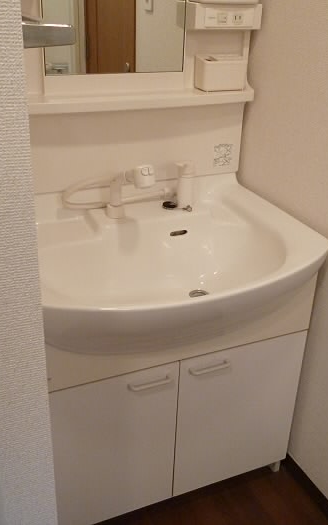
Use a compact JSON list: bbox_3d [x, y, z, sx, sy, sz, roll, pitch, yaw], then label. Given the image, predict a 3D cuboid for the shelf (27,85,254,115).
[{"bbox_3d":[-0.115,-0.418,1.454,0.746,0.029,0.116,-10,28,-22],"label":"shelf"}]

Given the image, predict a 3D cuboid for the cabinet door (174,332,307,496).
[{"bbox_3d":[0.197,0.404,1.521,0.370,0.449,0.022,-10,28,-22],"label":"cabinet door"}]

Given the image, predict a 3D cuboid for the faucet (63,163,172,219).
[{"bbox_3d":[-0.090,-0.190,1.429,0.295,0.143,0.187,-15,31,-31],"label":"faucet"}]

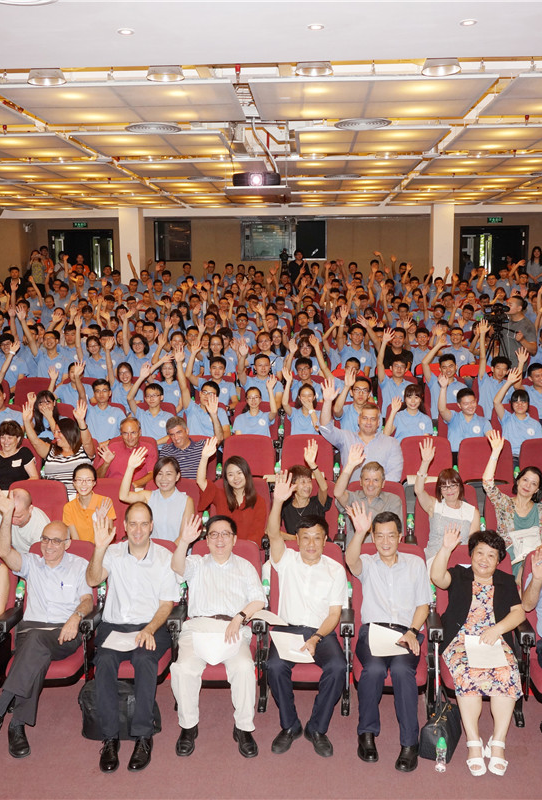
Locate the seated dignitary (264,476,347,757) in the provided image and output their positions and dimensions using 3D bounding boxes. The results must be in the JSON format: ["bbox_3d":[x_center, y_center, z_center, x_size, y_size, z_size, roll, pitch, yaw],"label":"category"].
[{"bbox_3d":[0.256,1.270,4.936,0.540,1.510,0.760,0,8,4],"label":"seated dignitary"}]

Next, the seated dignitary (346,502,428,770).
[{"bbox_3d":[0.709,1.310,4.785,0.520,1.330,0.960,0,8,6],"label":"seated dignitary"}]

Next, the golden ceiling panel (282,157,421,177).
[{"bbox_3d":[1.204,-3.732,12.806,2.234,0.060,1.696,0,8,3],"label":"golden ceiling panel"}]

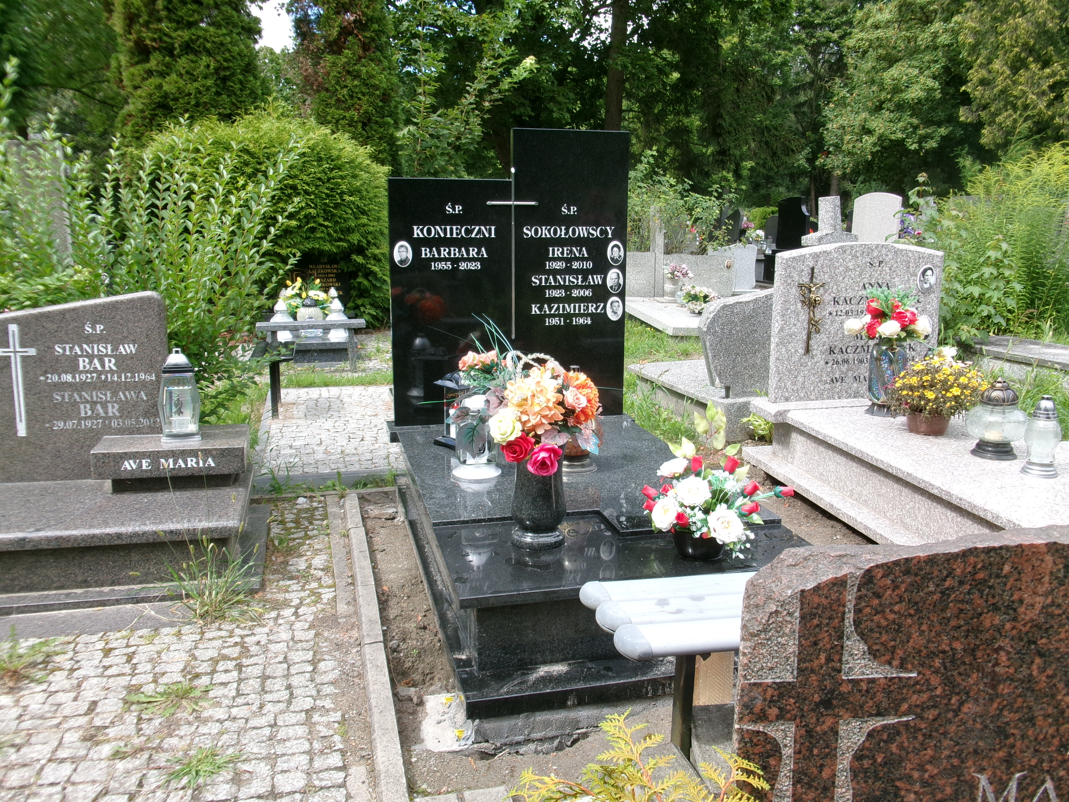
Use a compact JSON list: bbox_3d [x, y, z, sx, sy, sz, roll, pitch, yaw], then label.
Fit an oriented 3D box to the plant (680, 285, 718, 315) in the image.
[{"bbox_3d":[1.878,-1.155,9.844,0.420,0.340,0.370,-2,12,-14],"label":"plant"}]

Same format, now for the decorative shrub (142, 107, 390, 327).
[{"bbox_3d":[-3.467,-2.349,11.235,3.371,2.803,2.889,-2,12,-14],"label":"decorative shrub"}]

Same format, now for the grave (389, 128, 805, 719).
[{"bbox_3d":[0.109,-0.190,3.079,1.130,1.660,1.921,-2,12,-14],"label":"grave"}]

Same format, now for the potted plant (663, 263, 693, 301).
[{"bbox_3d":[1.813,-1.502,10.914,0.370,0.480,0.340,-2,12,-14],"label":"potted plant"}]

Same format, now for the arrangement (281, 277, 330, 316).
[{"bbox_3d":[-2.402,-1.067,9.095,0.500,0.470,0.400,-2,12,-14],"label":"arrangement"}]

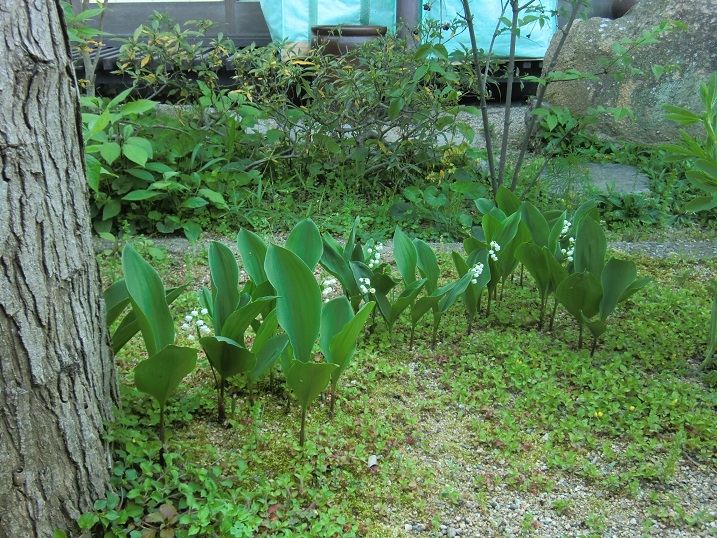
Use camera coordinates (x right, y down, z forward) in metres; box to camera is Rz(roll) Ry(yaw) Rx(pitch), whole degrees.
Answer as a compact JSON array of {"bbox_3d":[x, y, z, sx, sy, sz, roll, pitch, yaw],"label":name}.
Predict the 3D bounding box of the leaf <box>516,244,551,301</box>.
[{"bbox_3d":[0.305,0.009,1.290,0.054,0.134,0.030,-15,32,13],"label":"leaf"}]

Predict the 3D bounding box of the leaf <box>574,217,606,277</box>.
[{"bbox_3d":[0.385,-0.029,1.238,0.053,0.119,0.022,-2,10,17],"label":"leaf"}]

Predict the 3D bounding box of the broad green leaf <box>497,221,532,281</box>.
[{"bbox_3d":[0.278,-0.029,1.347,0.046,0.121,0.030,15,7,-6],"label":"broad green leaf"}]

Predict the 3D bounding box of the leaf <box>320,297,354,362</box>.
[{"bbox_3d":[-0.029,0.088,1.027,0.047,0.100,0.025,1,5,-13],"label":"leaf"}]

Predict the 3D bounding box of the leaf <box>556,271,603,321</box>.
[{"bbox_3d":[0.363,0.045,1.226,0.076,0.113,0.035,0,42,17],"label":"leaf"}]

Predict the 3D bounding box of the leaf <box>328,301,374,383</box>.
[{"bbox_3d":[-0.006,0.093,0.935,0.040,0.117,0.030,24,10,-5],"label":"leaf"}]

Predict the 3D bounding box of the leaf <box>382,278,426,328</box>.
[{"bbox_3d":[0.081,0.057,1.275,0.038,0.109,0.030,38,17,13],"label":"leaf"}]

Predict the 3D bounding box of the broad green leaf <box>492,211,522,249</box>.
[{"bbox_3d":[0.258,-0.068,1.290,0.037,0.093,0.025,34,0,8],"label":"broad green leaf"}]

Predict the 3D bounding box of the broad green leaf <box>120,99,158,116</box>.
[{"bbox_3d":[-0.558,-0.411,1.900,0.100,0.034,0.035,-21,0,0],"label":"broad green leaf"}]

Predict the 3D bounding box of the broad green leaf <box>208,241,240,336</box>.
[{"bbox_3d":[-0.172,0.028,0.930,0.038,0.128,0.025,-4,5,-7],"label":"broad green leaf"}]

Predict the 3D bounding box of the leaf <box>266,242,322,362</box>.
[{"bbox_3d":[-0.083,0.045,0.880,0.058,0.158,0.030,-13,0,3],"label":"leaf"}]

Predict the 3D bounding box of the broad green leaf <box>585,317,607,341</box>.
[{"bbox_3d":[0.361,0.088,1.133,0.038,0.045,0.028,-8,19,0],"label":"broad green leaf"}]

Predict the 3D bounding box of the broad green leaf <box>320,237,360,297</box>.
[{"bbox_3d":[-0.029,-0.001,1.308,0.035,0.131,0.028,-33,14,-20],"label":"broad green leaf"}]

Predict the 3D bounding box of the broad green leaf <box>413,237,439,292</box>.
[{"bbox_3d":[0.117,-0.001,1.246,0.033,0.109,0.022,-18,8,-11],"label":"broad green leaf"}]

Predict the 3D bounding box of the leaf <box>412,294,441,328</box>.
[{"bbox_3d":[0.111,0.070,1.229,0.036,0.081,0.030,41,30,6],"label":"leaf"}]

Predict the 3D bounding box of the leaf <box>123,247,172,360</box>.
[{"bbox_3d":[-0.241,0.038,0.848,0.048,0.139,0.030,-15,2,-8],"label":"leaf"}]

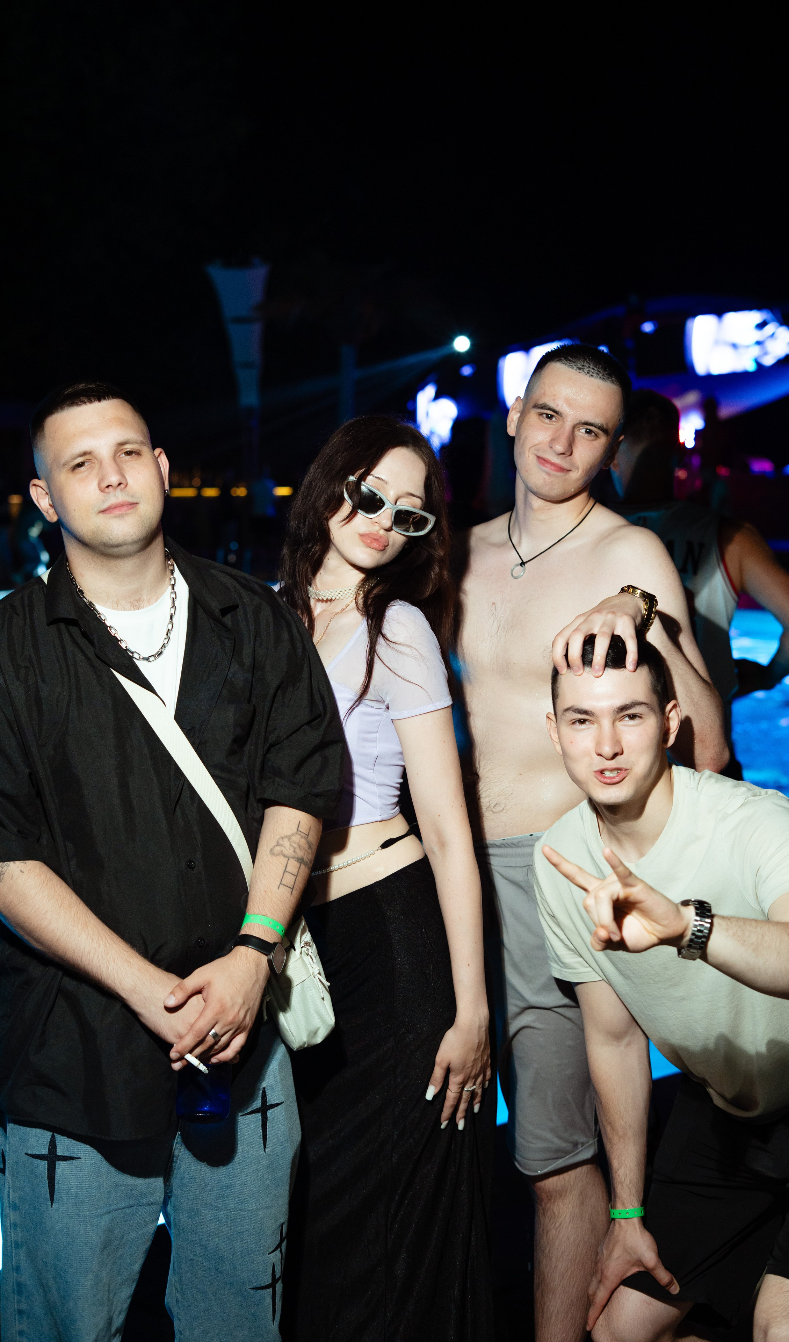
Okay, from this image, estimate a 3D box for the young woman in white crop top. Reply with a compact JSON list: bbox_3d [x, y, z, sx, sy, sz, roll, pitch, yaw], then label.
[{"bbox_3d":[-0.025,0.470,2.710,0.460,1.680,0.340,5,7,43],"label":"young woman in white crop top"}]

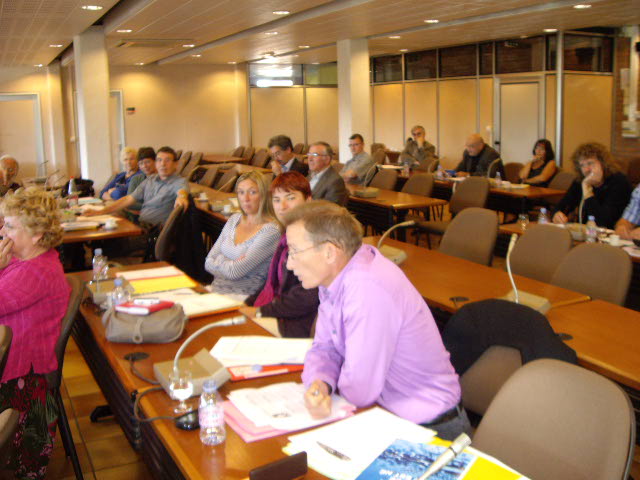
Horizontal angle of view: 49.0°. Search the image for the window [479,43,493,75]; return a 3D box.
[{"bbox_3d":[2.869,-3.109,12.083,0.060,0.513,0.375,-6,11,-26],"label":"window"}]

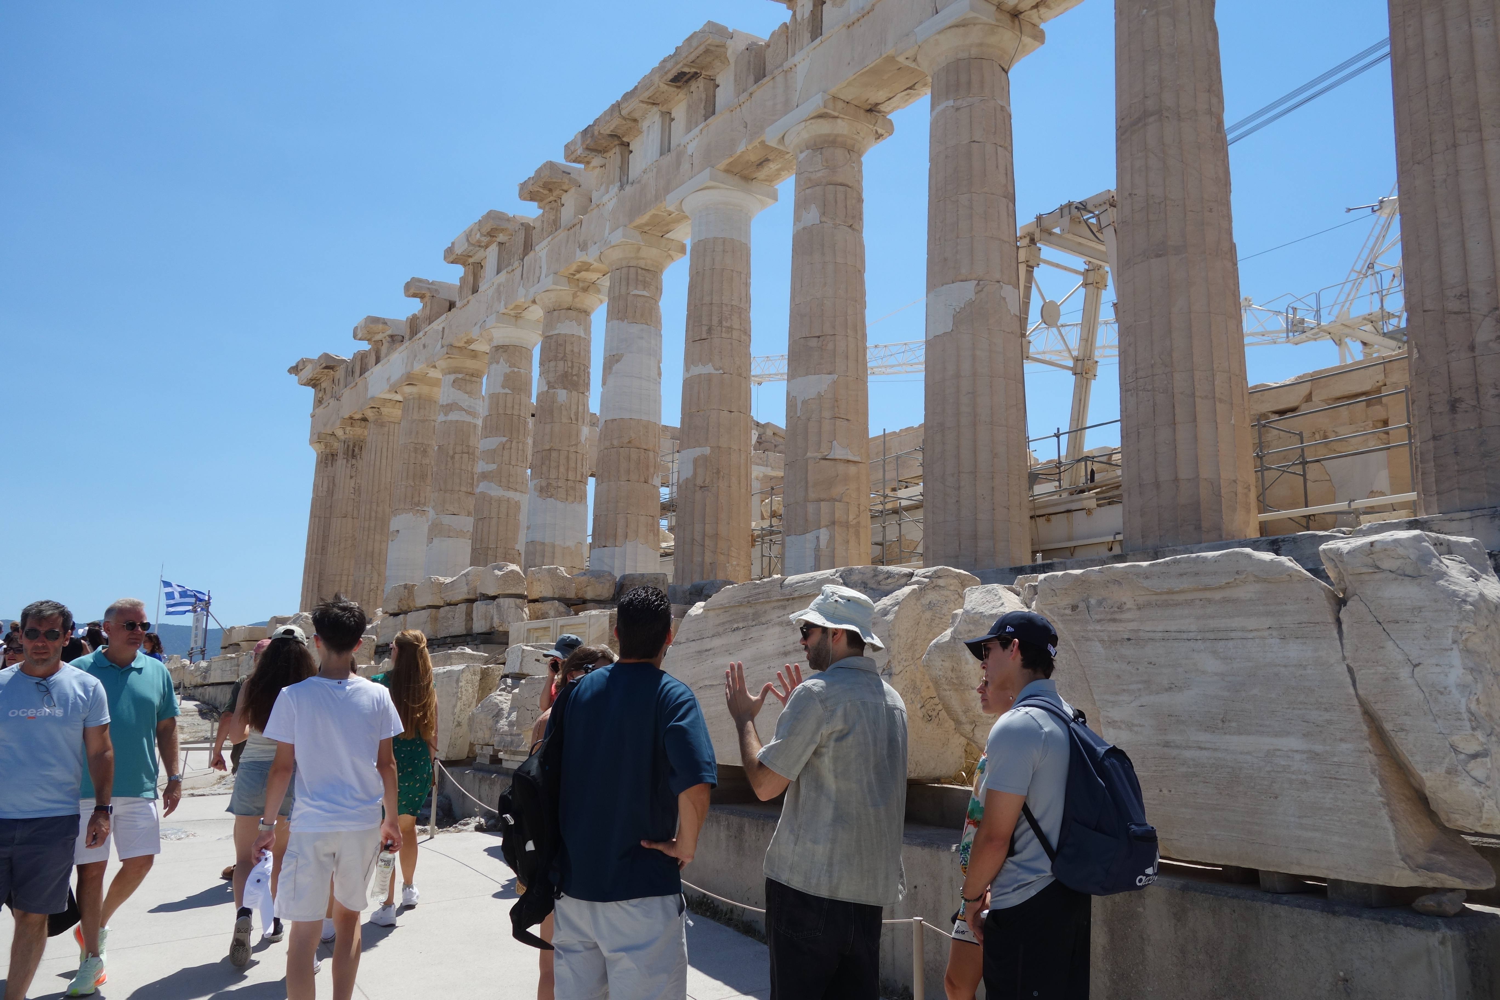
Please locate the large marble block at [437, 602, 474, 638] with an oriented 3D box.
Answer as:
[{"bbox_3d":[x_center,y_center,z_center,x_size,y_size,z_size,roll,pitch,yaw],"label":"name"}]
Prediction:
[{"bbox_3d":[-4.512,1.961,18.888,0.600,0.530,1.220,8,-12,-34],"label":"large marble block"}]

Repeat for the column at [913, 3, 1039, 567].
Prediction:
[{"bbox_3d":[4.144,-3.764,21.636,2.020,10.430,2.020,1,-11,0],"label":"column"}]

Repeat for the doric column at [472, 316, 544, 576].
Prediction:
[{"bbox_3d":[-8.209,-0.947,38.972,2.020,10.430,2.020,8,-12,-34],"label":"doric column"}]

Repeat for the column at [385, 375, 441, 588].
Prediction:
[{"bbox_3d":[-13.154,0.210,45.895,2.020,10.430,2.020,8,-12,-34],"label":"column"}]

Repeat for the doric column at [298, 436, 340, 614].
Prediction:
[{"bbox_3d":[-20.211,1.932,55.732,2.080,10.430,2.080,8,-12,-34],"label":"doric column"}]

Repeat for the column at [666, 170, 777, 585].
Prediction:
[{"bbox_3d":[-0.791,-2.682,28.588,2.020,10.430,2.020,8,-12,-34],"label":"column"}]

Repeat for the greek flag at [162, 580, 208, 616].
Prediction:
[{"bbox_3d":[-55.620,9.697,114.875,4.600,3.400,0.900,5,-11,-25],"label":"greek flag"}]

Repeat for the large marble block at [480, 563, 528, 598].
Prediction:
[{"bbox_3d":[-4.173,1.399,19.715,0.520,0.530,0.820,8,-13,-34],"label":"large marble block"}]

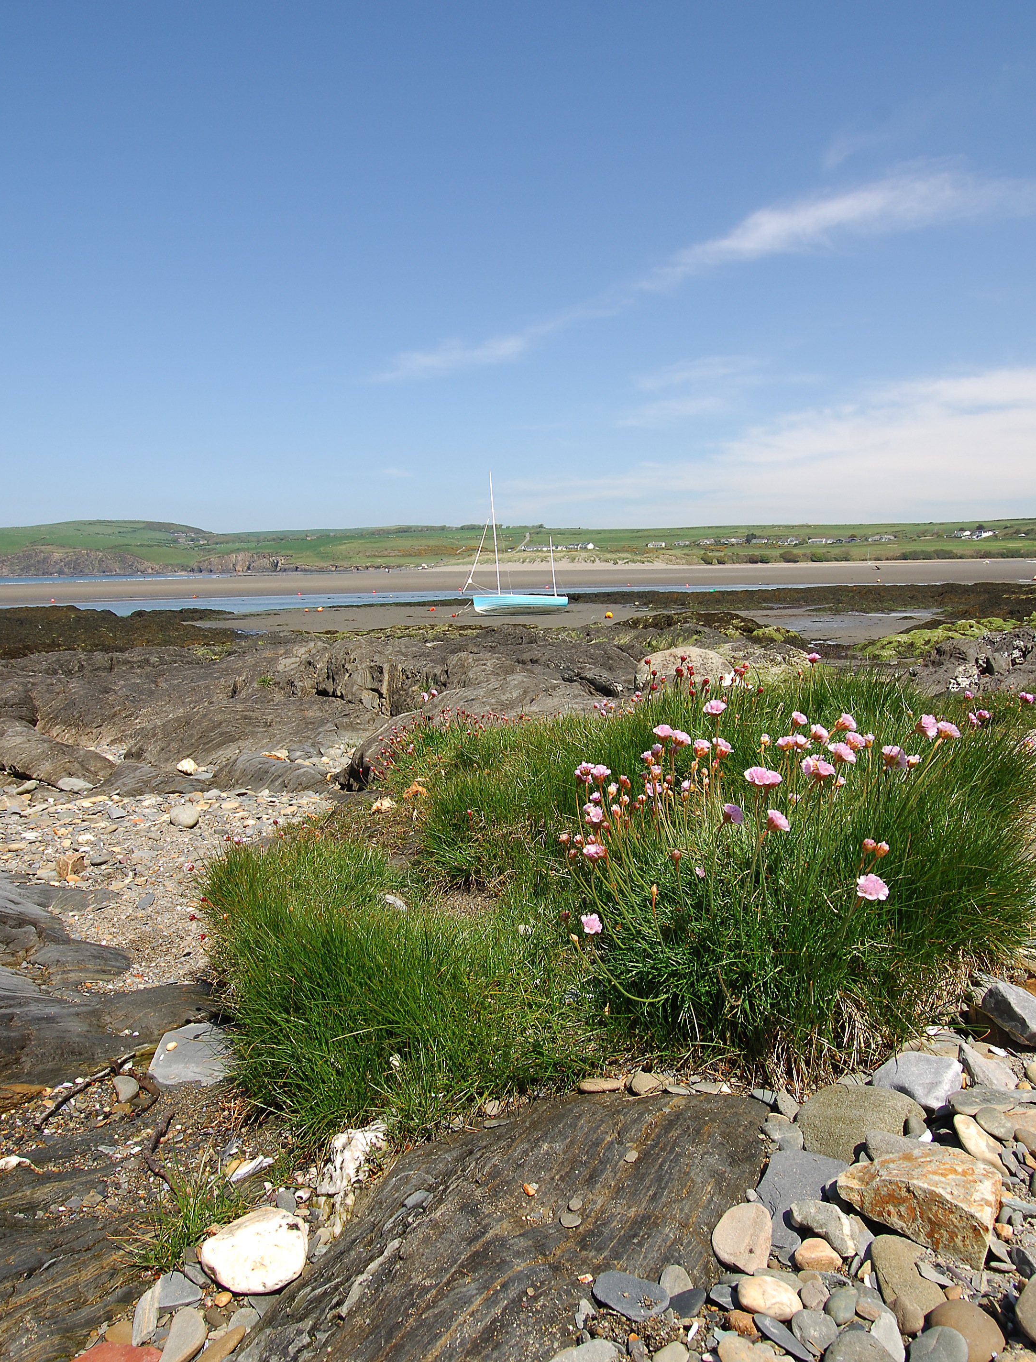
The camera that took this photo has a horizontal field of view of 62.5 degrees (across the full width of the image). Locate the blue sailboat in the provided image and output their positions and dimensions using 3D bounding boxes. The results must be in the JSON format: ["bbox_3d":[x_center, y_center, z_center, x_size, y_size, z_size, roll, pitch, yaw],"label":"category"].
[{"bbox_3d":[-0.156,-7.300,45.505,5.650,7.500,1.950,-1,8,-2],"label":"blue sailboat"}]

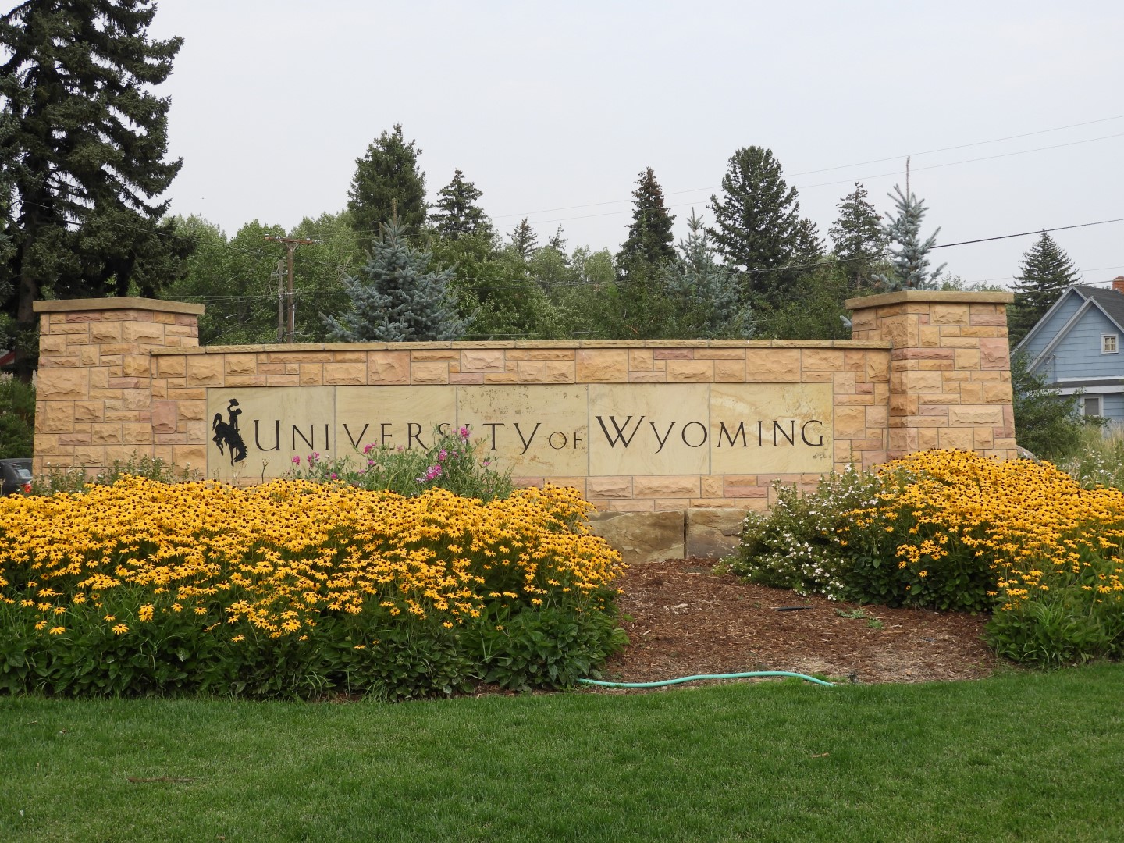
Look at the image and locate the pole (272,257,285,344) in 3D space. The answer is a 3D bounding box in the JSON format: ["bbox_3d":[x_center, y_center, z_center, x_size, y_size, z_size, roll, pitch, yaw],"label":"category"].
[{"bbox_3d":[-12.940,-2.500,82.000,0.450,9.900,0.320,0,0,-38],"label":"pole"}]

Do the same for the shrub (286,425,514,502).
[{"bbox_3d":[-1.420,0.640,15.700,2.000,1.200,1.000,0,0,0],"label":"shrub"}]

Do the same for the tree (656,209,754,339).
[{"bbox_3d":[3.040,-1.350,40.000,3.700,6.800,3.700,0,0,0],"label":"tree"}]

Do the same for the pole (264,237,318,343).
[{"bbox_3d":[-12.290,-2.970,81.000,2.500,10.800,0.400,0,0,-38],"label":"pole"}]

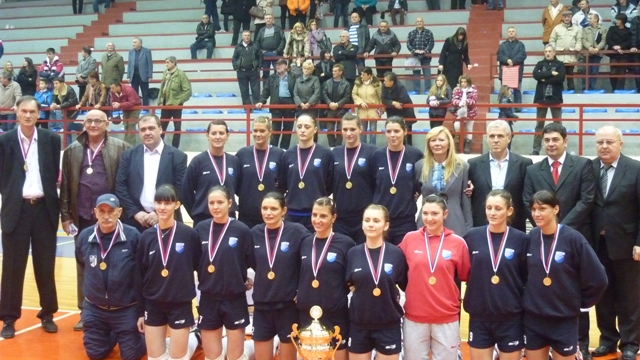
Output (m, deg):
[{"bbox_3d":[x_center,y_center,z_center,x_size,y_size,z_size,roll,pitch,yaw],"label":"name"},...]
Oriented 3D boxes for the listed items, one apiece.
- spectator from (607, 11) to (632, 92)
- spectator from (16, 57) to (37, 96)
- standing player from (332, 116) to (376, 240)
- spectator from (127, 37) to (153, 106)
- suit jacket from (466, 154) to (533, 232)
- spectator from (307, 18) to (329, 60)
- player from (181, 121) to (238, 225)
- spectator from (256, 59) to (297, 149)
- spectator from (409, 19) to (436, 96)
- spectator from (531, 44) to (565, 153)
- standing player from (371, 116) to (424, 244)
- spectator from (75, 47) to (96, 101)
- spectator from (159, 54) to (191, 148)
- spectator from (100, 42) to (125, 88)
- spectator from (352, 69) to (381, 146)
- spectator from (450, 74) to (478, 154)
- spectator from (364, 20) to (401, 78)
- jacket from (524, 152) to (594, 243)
[{"bbox_3d":[6.200,-2.618,17.273,0.540,1.660,0.360,2,4,28],"label":"spectator"},{"bbox_3d":[-6.551,-1.907,18.621,0.480,1.680,0.350,2,4,30],"label":"spectator"},{"bbox_3d":[0.251,0.387,6.480,0.500,1.820,0.320,0,4,2],"label":"standing player"},{"bbox_3d":[-3.992,-2.288,18.457,0.570,1.740,0.370,1,4,14],"label":"spectator"},{"bbox_3d":[1.341,0.175,6.202,0.540,0.760,0.320,1,4,13],"label":"suit jacket"},{"bbox_3d":[-0.077,-2.688,18.240,0.500,1.673,0.420,2,4,30],"label":"spectator"},{"bbox_3d":[-0.892,0.402,6.862,0.520,1.813,0.330,0,3,-3],"label":"player"},{"bbox_3d":[-0.771,-1.356,15.092,0.680,1.674,0.460,1,3,10],"label":"spectator"},{"bbox_3d":[2.235,-2.709,18.370,0.580,1.740,0.360,0,4,8],"label":"spectator"},{"bbox_3d":[3.744,-1.318,13.633,0.580,1.814,0.420,1,3,16],"label":"spectator"},{"bbox_3d":[0.610,0.419,6.612,0.500,1.834,0.340,1,4,12],"label":"standing player"},{"bbox_3d":[-5.333,-2.275,19.001,0.420,1.560,0.480,-3,5,-45],"label":"spectator"},{"bbox_3d":[-2.736,-1.434,15.700,0.550,1.793,0.420,2,4,37],"label":"spectator"},{"bbox_3d":[-4.639,-2.242,18.655,0.540,1.680,0.380,1,4,16],"label":"spectator"},{"bbox_3d":[0.841,-1.257,15.107,0.500,1.580,0.380,1,4,14],"label":"spectator"},{"bbox_3d":[2.438,-1.095,13.989,0.460,1.325,0.360,1,3,15],"label":"spectator"},{"bbox_3d":[1.352,-2.602,17.711,0.700,1.567,0.480,1,3,12],"label":"spectator"},{"bbox_3d":[1.757,0.191,6.103,0.540,0.770,0.340,2,4,25],"label":"jacket"}]

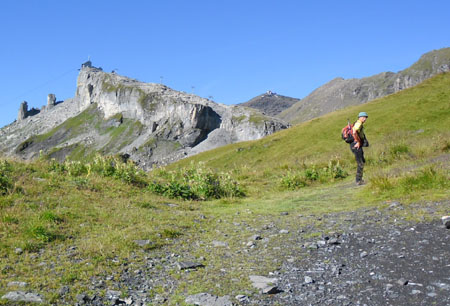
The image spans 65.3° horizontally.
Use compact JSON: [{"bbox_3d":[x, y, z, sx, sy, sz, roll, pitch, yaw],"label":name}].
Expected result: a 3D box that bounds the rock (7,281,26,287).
[{"bbox_3d":[-2.375,1.486,4.000,0.225,0.050,0.140,-2,1,0],"label":"rock"}]

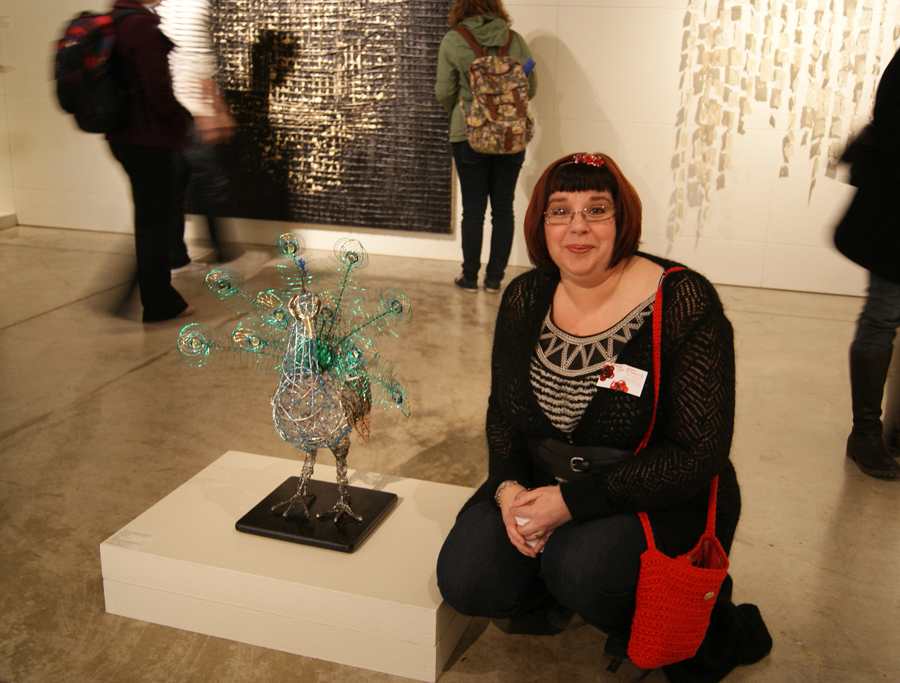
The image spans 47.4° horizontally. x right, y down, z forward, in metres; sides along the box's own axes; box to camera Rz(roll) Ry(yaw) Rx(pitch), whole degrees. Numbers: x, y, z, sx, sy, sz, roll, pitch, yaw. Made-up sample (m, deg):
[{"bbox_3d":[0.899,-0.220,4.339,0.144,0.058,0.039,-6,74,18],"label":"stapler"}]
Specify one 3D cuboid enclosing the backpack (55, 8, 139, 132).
[{"bbox_3d":[-1.518,-1.151,4.372,0.240,0.490,0.320,-12,22,-38],"label":"backpack"}]

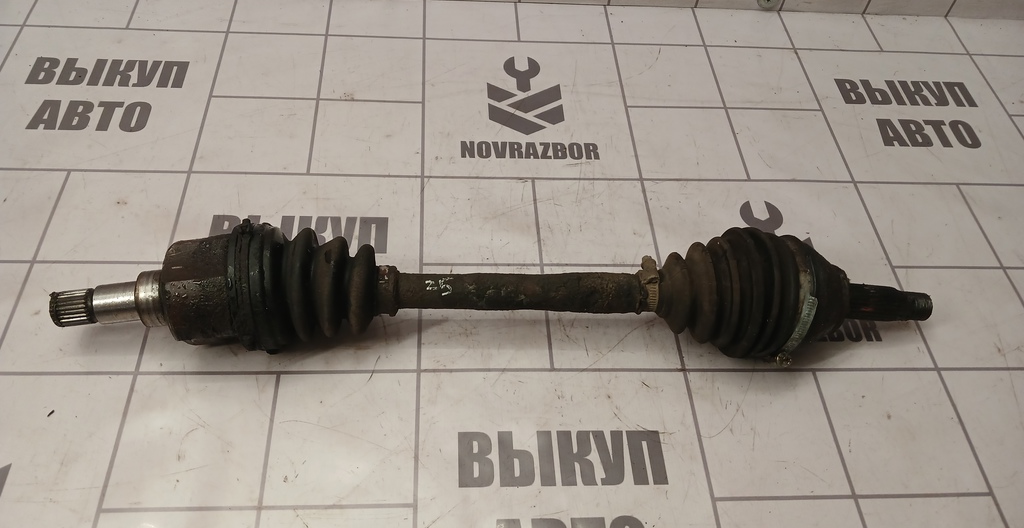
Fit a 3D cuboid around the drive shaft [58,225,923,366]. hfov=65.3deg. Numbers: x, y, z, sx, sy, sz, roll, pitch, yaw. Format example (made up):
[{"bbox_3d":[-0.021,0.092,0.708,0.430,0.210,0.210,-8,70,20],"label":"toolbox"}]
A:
[{"bbox_3d":[0.001,0.019,0.574,0.627,0.102,0.106,0,51,-5],"label":"drive shaft"}]

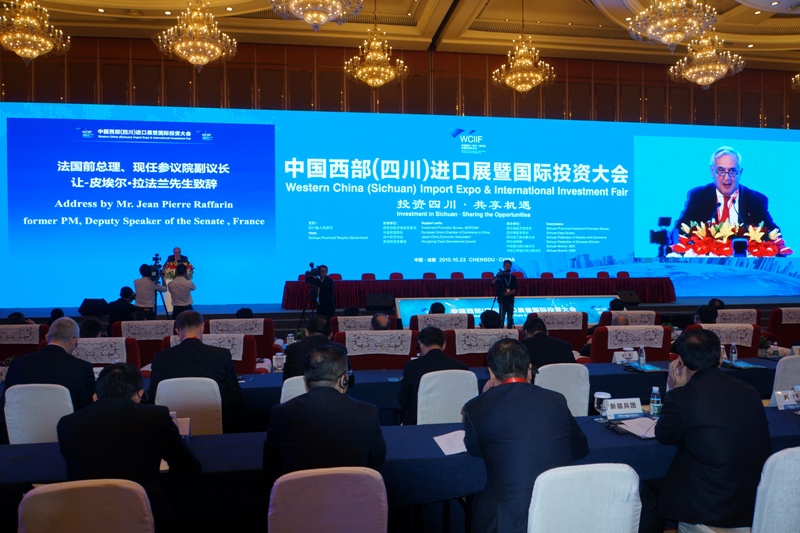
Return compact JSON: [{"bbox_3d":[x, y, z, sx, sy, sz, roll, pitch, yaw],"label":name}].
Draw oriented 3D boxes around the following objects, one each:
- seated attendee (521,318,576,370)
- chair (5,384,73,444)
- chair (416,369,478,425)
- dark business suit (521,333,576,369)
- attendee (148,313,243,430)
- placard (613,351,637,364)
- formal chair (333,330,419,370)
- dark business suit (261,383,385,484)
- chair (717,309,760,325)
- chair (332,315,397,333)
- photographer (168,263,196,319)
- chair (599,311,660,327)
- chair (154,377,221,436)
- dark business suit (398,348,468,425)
[{"bbox_3d":[1.135,1.029,4.780,0.540,1.250,0.750,0,0,-9],"label":"seated attendee"},{"bbox_3d":[-2.440,1.219,4.240,0.460,0.920,0.560,0,0,-9],"label":"chair"},{"bbox_3d":[0.285,1.170,4.367,0.450,0.930,0.550,0,1,-10],"label":"chair"},{"bbox_3d":[1.155,0.860,4.680,0.520,0.690,0.430,0,0,-9],"label":"dark business suit"},{"bbox_3d":[-1.397,0.974,4.338,0.580,1.340,0.850,0,1,-9],"label":"attendee"},{"bbox_3d":[2.030,0.815,5.389,0.215,0.100,0.090,0,1,-9],"label":"placard"},{"bbox_3d":[-0.292,1.111,6.117,0.900,1.020,0.800,0,1,-9],"label":"formal chair"},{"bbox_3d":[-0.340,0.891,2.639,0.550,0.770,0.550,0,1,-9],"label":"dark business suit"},{"bbox_3d":[4.513,1.059,8.591,0.900,1.020,0.800,0,1,-9],"label":"chair"},{"bbox_3d":[-0.494,1.095,7.753,0.900,1.020,0.800,0,1,-9],"label":"chair"},{"bbox_3d":[-3.740,0.759,10.330,0.500,1.680,0.420,-1,1,-18],"label":"photographer"},{"bbox_3d":[2.960,1.100,8.280,0.870,1.030,0.820,0,0,-9],"label":"chair"},{"bbox_3d":[-1.399,1.182,4.117,0.450,0.930,0.550,0,1,-10],"label":"chair"},{"bbox_3d":[0.250,0.901,4.570,0.520,0.640,0.450,0,0,-9],"label":"dark business suit"}]

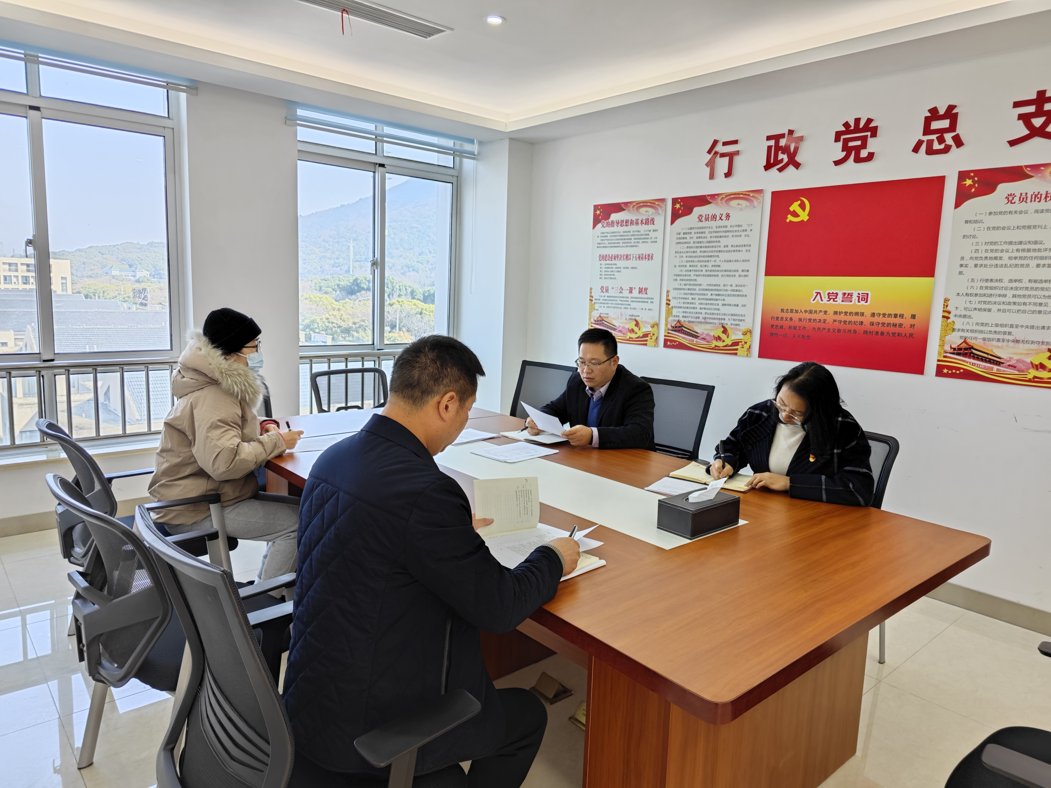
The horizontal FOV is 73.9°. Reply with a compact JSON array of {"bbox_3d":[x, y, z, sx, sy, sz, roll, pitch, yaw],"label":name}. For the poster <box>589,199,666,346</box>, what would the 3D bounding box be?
[{"bbox_3d":[0.668,-0.811,4.719,0.020,0.945,0.630,-5,11,-41],"label":"poster"}]

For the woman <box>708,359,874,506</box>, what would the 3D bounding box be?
[{"bbox_3d":[0.966,0.468,2.538,0.620,1.180,0.560,-5,10,-40],"label":"woman"}]

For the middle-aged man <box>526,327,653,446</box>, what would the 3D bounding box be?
[{"bbox_3d":[0.346,0.320,3.231,0.640,1.240,0.570,-5,10,-40],"label":"middle-aged man"}]

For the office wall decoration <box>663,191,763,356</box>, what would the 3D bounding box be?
[{"bbox_3d":[1.113,-0.720,4.212,0.020,0.941,0.631,-5,11,-41],"label":"office wall decoration"}]

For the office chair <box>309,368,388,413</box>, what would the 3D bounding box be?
[{"bbox_3d":[-0.925,0.335,3.931,0.550,0.930,0.580,-5,10,-40],"label":"office chair"}]

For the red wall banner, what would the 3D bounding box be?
[{"bbox_3d":[1.639,-0.607,3.612,0.020,0.925,0.878,-5,11,-41],"label":"red wall banner"}]

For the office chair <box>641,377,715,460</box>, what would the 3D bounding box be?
[{"bbox_3d":[0.544,0.435,3.396,0.580,0.980,0.550,-5,10,-40],"label":"office chair"}]

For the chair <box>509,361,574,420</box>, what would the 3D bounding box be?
[{"bbox_3d":[-0.060,0.328,4.014,0.580,0.980,0.550,-5,10,-40],"label":"chair"}]

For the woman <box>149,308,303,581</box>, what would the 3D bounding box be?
[{"bbox_3d":[-1.114,0.326,2.641,0.640,1.290,0.560,-3,9,-31],"label":"woman"}]

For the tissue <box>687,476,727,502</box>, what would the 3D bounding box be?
[{"bbox_3d":[0.521,0.276,2.000,0.115,0.056,0.070,-5,11,-41],"label":"tissue"}]

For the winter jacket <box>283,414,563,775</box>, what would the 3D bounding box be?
[{"bbox_3d":[-0.184,0.333,1.439,0.710,0.700,0.560,-5,11,-41],"label":"winter jacket"}]

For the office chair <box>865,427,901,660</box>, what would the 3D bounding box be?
[{"bbox_3d":[1.110,0.590,2.834,0.570,0.896,0.580,-5,11,-41],"label":"office chair"}]

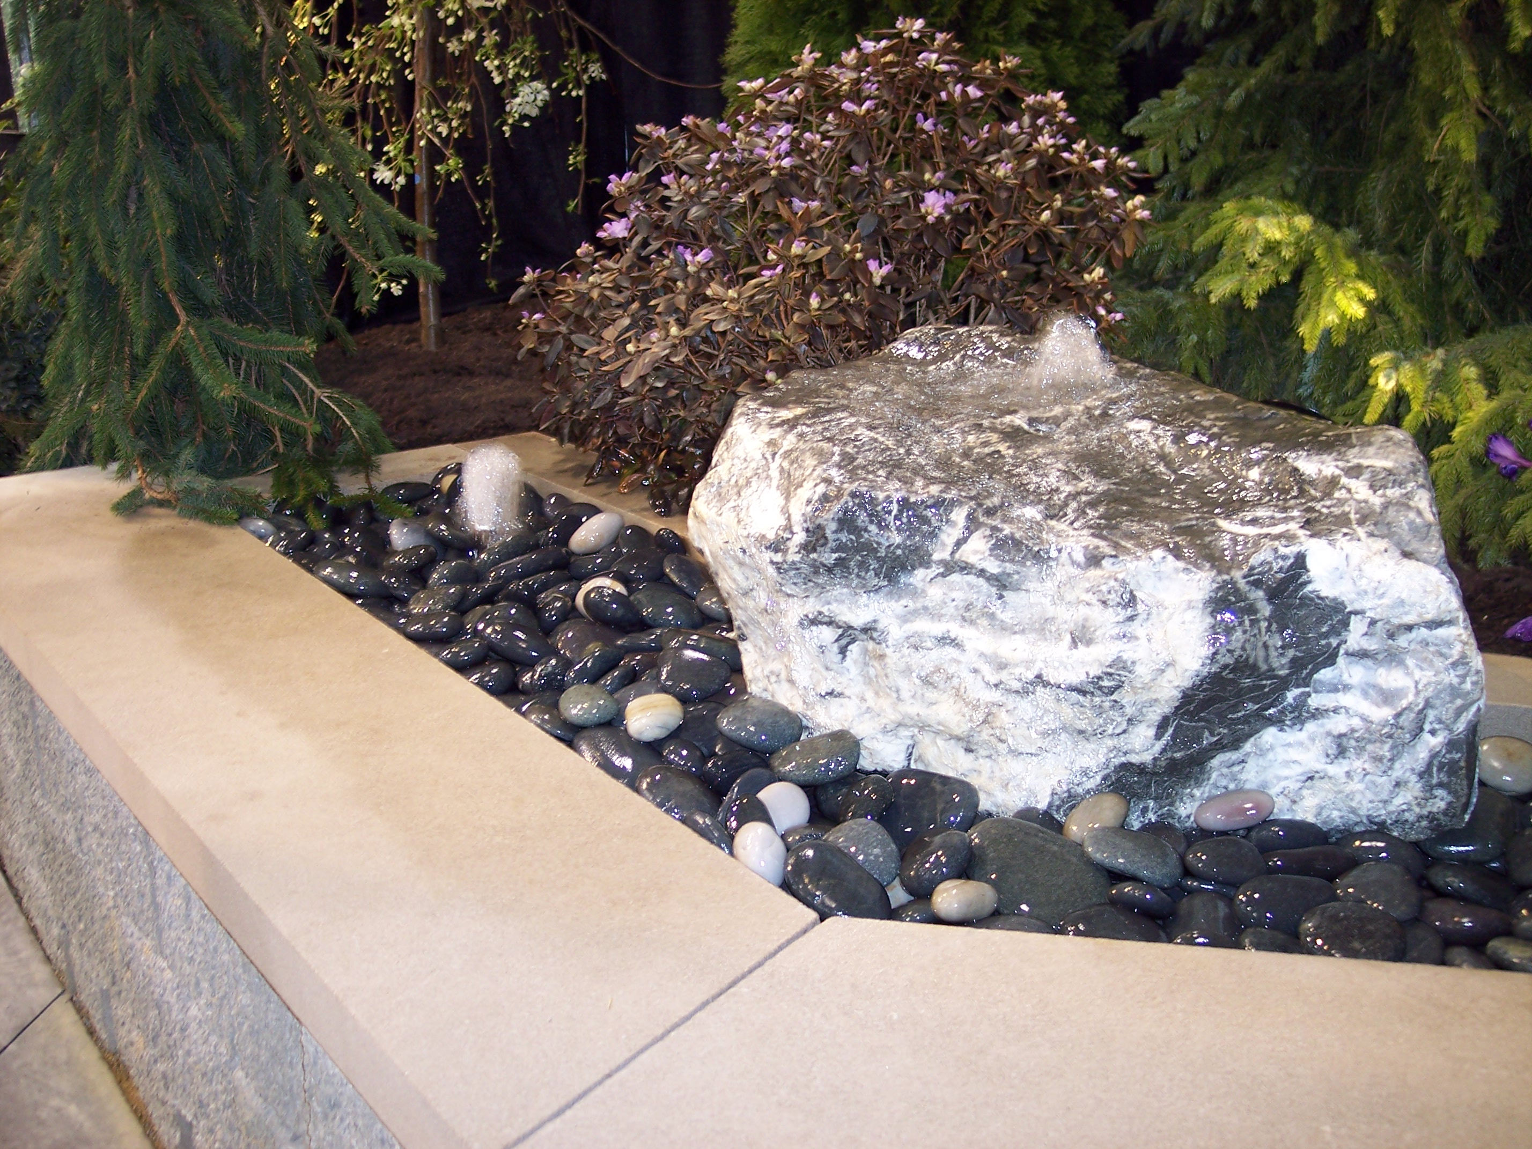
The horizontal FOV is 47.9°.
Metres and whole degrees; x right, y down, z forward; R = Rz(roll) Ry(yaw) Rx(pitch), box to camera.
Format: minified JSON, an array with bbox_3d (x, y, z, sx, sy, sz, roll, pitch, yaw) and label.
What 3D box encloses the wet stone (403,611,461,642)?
[{"bbox_3d":[-0.470,0.072,2.432,0.083,0.039,0.060,-9,23,-15],"label":"wet stone"}]

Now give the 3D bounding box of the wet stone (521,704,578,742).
[{"bbox_3d":[-0.238,0.163,1.903,0.074,0.038,0.055,20,32,2],"label":"wet stone"}]

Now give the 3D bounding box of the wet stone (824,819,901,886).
[{"bbox_3d":[0.098,0.287,1.780,0.086,0.044,0.069,30,46,6],"label":"wet stone"}]

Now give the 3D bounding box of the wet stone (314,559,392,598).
[{"bbox_3d":[-0.677,0.009,2.830,0.131,0.047,0.083,19,13,4],"label":"wet stone"}]

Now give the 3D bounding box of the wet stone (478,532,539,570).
[{"bbox_3d":[-0.377,-0.034,2.536,0.100,0.045,0.058,-25,21,-14],"label":"wet stone"}]

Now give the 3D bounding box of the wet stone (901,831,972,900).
[{"bbox_3d":[0.172,0.293,1.742,0.085,0.046,0.060,-38,43,-21],"label":"wet stone"}]

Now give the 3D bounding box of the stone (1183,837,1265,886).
[{"bbox_3d":[0.437,0.274,1.648,0.077,0.039,0.057,6,21,3],"label":"stone"}]

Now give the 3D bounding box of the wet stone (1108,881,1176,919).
[{"bbox_3d":[0.329,0.285,1.508,0.060,0.030,0.041,18,10,23],"label":"wet stone"}]

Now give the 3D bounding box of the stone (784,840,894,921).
[{"bbox_3d":[0.068,0.295,1.656,0.083,0.060,0.125,-16,39,-36],"label":"stone"}]

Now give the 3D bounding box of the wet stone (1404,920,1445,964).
[{"bbox_3d":[0.614,0.354,1.632,0.066,0.038,0.052,2,27,0],"label":"wet stone"}]

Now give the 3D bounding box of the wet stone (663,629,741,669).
[{"bbox_3d":[-0.076,0.094,2.118,0.102,0.049,0.067,10,22,4],"label":"wet stone"}]

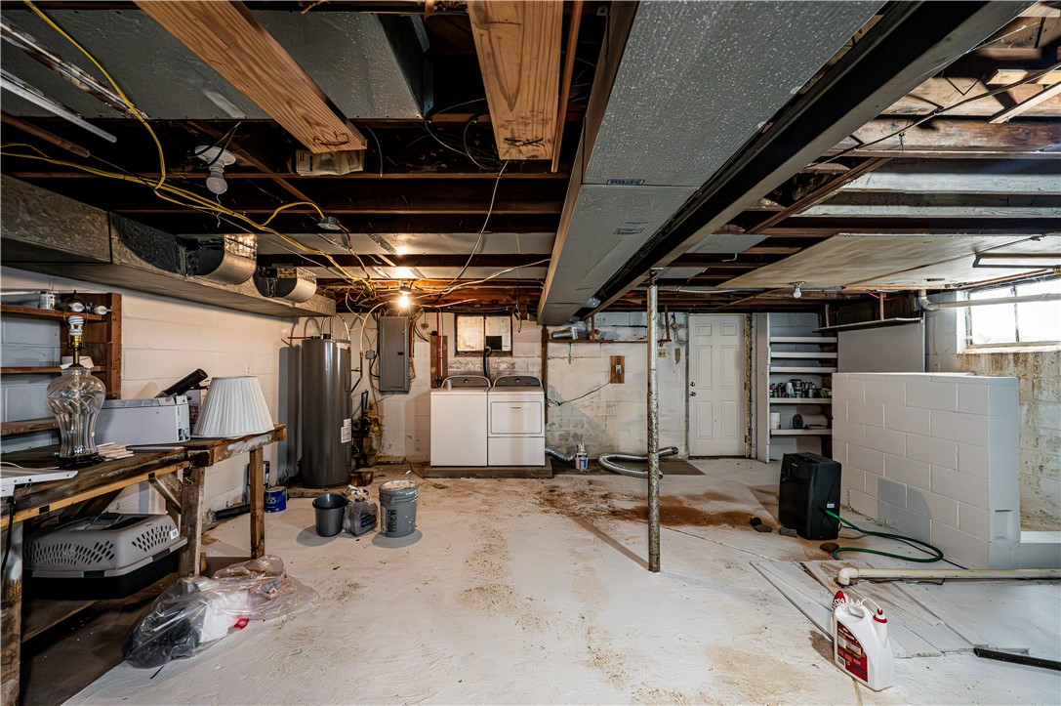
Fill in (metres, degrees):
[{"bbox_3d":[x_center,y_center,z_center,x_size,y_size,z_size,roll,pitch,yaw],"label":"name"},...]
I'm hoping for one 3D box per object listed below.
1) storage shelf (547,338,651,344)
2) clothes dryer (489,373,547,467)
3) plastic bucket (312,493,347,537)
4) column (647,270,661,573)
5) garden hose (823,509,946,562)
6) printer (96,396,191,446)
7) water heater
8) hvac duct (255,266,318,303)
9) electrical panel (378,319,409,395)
[{"bbox_3d":[1.050,-0.151,5.553,1.600,0.045,0.260,0,-1,0],"label":"storage shelf"},{"bbox_3d":[-0.162,0.838,5.300,0.685,1.070,0.690,0,-1,0],"label":"clothes dryer"},{"bbox_3d":[-1.615,1.321,3.319,0.265,0.255,0.265,0,-1,0],"label":"plastic bucket"},{"bbox_3d":[0.820,0.444,2.738,0.077,1.990,0.077,0,-1,0],"label":"column"},{"bbox_3d":[2.510,1.300,3.030,0.780,0.200,0.500,0,-1,0],"label":"garden hose"},{"bbox_3d":[-2.294,0.411,2.444,0.420,0.235,0.220,0,-1,-17],"label":"printer"},{"bbox_3d":[-2.217,0.624,4.500,0.495,1.540,0.495,0,-1,14],"label":"water heater"},{"bbox_3d":[-1.965,-0.575,3.430,0.240,0.270,0.300,0,-1,0],"label":"hvac duct"},{"bbox_3d":[-1.840,0.027,5.620,0.390,1.020,0.110,0,-1,0],"label":"electrical panel"}]

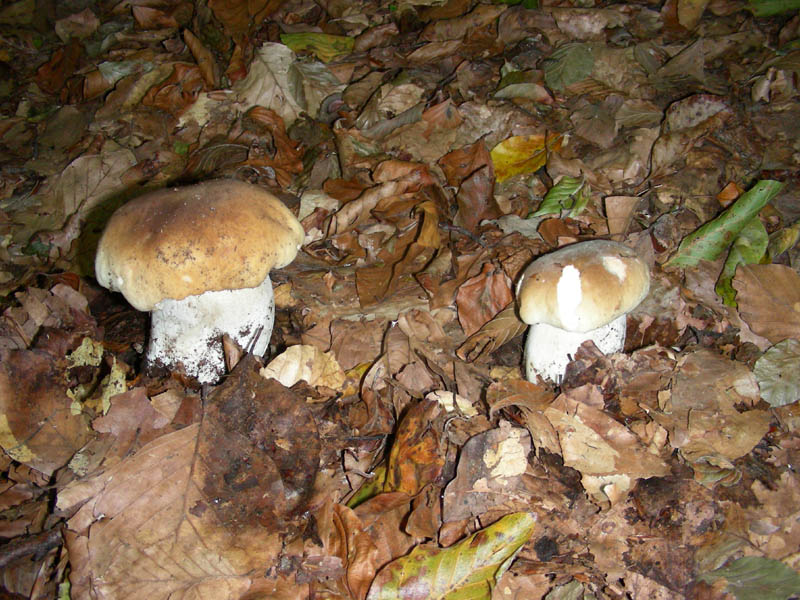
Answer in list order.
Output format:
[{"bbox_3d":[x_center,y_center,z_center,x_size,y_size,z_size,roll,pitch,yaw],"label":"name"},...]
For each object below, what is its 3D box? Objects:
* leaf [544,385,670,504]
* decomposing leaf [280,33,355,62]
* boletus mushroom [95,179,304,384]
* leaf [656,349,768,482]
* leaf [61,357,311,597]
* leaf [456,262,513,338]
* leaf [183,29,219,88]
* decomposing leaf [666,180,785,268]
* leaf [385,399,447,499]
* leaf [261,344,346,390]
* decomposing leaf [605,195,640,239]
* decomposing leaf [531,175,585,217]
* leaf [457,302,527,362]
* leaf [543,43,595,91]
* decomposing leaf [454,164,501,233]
[{"bbox_3d":[0.113,0.078,0.480,0.057,0.020,0.072,-31,50,-30],"label":"leaf"},{"bbox_3d":[-0.077,-0.235,0.817,0.072,0.018,0.041,20,46,21],"label":"decomposing leaf"},{"bbox_3d":[-0.117,-0.018,0.522,0.120,0.100,0.115,0,39,0],"label":"boletus mushroom"},{"bbox_3d":[0.184,0.064,0.514,0.057,0.020,0.096,24,52,27],"label":"leaf"},{"bbox_3d":[-0.110,0.086,0.467,0.132,0.025,0.149,-4,42,-4],"label":"leaf"},{"bbox_3d":[0.054,-0.002,0.596,0.052,0.017,0.032,-41,70,-14],"label":"leaf"},{"bbox_3d":[-0.182,-0.220,0.798,0.025,0.025,0.090,-15,44,-16],"label":"leaf"},{"bbox_3d":[0.247,-0.056,0.666,0.110,0.020,0.026,-37,67,0],"label":"decomposing leaf"},{"bbox_3d":[0.009,0.079,0.477,0.030,0.024,0.065,16,44,17],"label":"leaf"},{"bbox_3d":[-0.060,0.041,0.543,0.052,0.015,0.031,2,58,-2],"label":"leaf"},{"bbox_3d":[0.160,-0.060,0.632,0.025,0.014,0.046,7,42,8],"label":"decomposing leaf"},{"bbox_3d":[0.116,-0.077,0.647,0.048,0.018,0.028,-34,52,-32],"label":"decomposing leaf"},{"bbox_3d":[0.061,0.023,0.564,0.051,0.020,0.025,-41,63,-21],"label":"leaf"},{"bbox_3d":[0.186,-0.255,0.953,0.049,0.013,0.077,25,64,19],"label":"leaf"},{"bbox_3d":[0.060,-0.082,0.715,0.035,0.018,0.056,-11,69,-1],"label":"decomposing leaf"}]

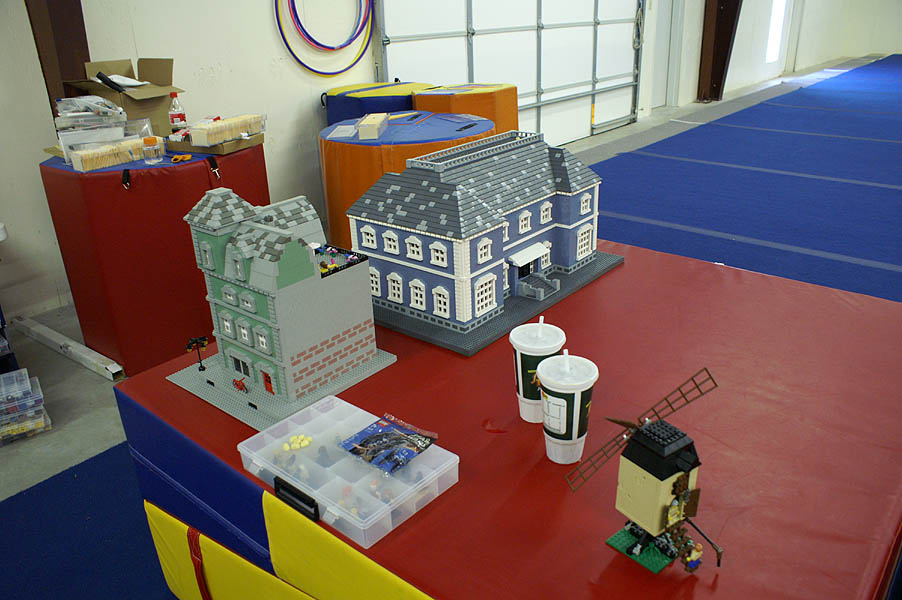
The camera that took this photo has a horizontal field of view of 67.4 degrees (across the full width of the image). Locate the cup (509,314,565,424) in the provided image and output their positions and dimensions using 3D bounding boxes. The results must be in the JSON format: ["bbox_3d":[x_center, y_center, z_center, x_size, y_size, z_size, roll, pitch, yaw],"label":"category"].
[{"bbox_3d":[0.171,0.135,1.330,0.108,0.212,0.108,0,24,7],"label":"cup"}]

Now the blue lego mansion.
[{"bbox_3d":[0.090,-0.241,1.938,0.405,0.394,0.656,17,30,38],"label":"blue lego mansion"}]

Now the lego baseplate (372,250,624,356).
[{"bbox_3d":[0.098,-0.058,2.008,0.512,0.019,0.768,17,30,38],"label":"lego baseplate"}]

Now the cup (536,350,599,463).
[{"bbox_3d":[0.208,0.187,1.205,0.107,0.212,0.107,1,24,10],"label":"cup"}]

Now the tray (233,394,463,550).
[{"bbox_3d":[-0.188,0.294,1.210,0.344,0.053,0.231,17,30,38],"label":"tray"}]

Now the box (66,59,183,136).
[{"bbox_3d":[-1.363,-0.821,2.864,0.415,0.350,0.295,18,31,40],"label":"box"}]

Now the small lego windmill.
[{"bbox_3d":[0.320,0.266,0.981,0.310,0.234,0.175,-17,27,-30],"label":"small lego windmill"}]

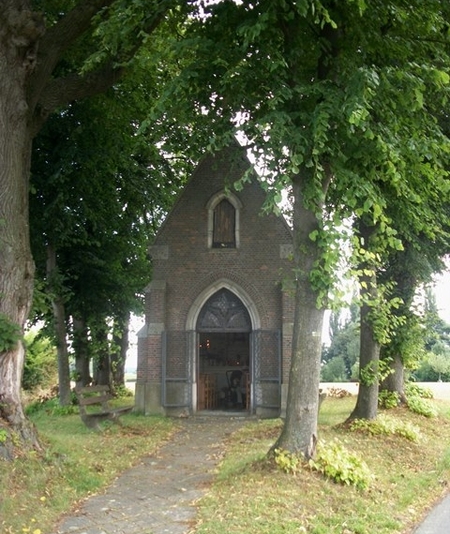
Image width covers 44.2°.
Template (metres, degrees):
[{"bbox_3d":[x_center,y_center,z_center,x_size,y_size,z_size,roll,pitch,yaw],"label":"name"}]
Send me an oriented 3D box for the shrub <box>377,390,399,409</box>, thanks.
[{"bbox_3d":[4.780,3.908,16.364,0.620,0.520,0.600,0,-10,0],"label":"shrub"}]

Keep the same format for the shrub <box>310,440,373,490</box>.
[{"bbox_3d":[1.543,2.616,7.348,0.720,0.520,0.620,0,-10,0],"label":"shrub"}]

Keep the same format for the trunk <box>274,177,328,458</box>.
[{"bbox_3d":[1.173,0.641,8.525,0.680,4.429,0.620,0,-10,0],"label":"trunk"}]

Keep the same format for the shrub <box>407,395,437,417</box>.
[{"bbox_3d":[5.562,3.932,15.750,0.820,0.550,0.700,0,-10,0],"label":"shrub"}]

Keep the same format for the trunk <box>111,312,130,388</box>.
[{"bbox_3d":[-3.727,2.995,19.785,0.600,2.822,0.560,0,-10,0],"label":"trunk"}]

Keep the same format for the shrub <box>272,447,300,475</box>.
[{"bbox_3d":[0.792,2.506,7.166,0.380,0.280,0.350,0,-10,0],"label":"shrub"}]

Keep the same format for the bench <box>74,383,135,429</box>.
[{"bbox_3d":[-2.400,2.817,11.175,0.560,0.800,1.700,-3,-11,18],"label":"bench"}]

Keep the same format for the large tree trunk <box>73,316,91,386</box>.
[{"bbox_3d":[-4.663,2.946,18.268,0.520,2.700,0.520,0,-10,0],"label":"large tree trunk"}]

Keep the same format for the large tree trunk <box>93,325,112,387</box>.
[{"bbox_3d":[-4.469,3.290,20.239,0.600,2.305,0.560,0,-10,0],"label":"large tree trunk"}]

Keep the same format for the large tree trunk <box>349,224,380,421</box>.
[{"bbox_3d":[3.264,1.236,12.991,0.630,4.652,0.570,0,-10,0],"label":"large tree trunk"}]

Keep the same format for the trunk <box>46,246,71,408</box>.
[{"bbox_3d":[-4.927,1.644,16.474,0.540,4.800,0.470,0,-10,0],"label":"trunk"}]

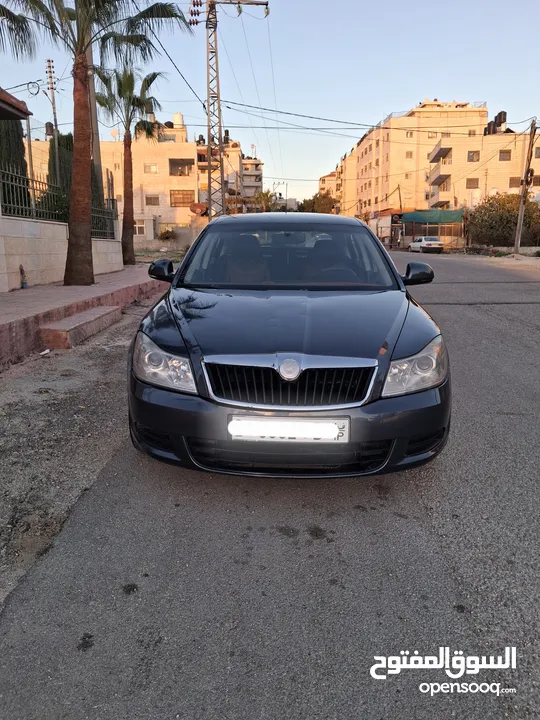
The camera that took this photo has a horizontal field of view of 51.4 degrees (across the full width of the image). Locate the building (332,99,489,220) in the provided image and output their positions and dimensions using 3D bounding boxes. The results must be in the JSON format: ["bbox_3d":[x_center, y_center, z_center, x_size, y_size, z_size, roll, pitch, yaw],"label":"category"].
[{"bbox_3d":[23.799,-31.205,103.411,15.500,21.200,44.000,-1,11,-4],"label":"building"}]

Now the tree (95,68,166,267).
[{"bbox_3d":[-4.742,-6.501,19.111,2.400,6.448,2.400,0,11,0],"label":"tree"}]

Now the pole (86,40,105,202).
[{"bbox_3d":[-5.939,-7.259,19.473,0.280,7.623,0.280,-2,11,0],"label":"pole"}]

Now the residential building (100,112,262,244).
[{"bbox_3d":[-9.464,-17.726,57.650,15.000,13.200,14.000,-1,11,-5],"label":"residential building"}]

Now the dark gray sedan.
[{"bbox_3d":[0.163,-0.422,4.584,1.800,1.460,4.570,0,11,2],"label":"dark gray sedan"}]

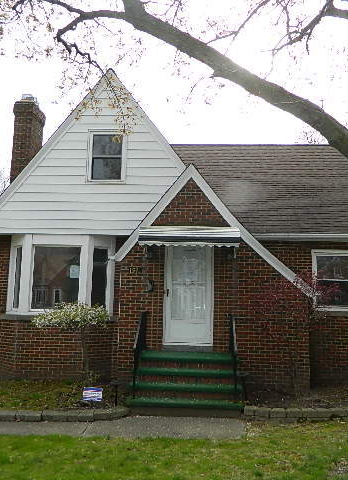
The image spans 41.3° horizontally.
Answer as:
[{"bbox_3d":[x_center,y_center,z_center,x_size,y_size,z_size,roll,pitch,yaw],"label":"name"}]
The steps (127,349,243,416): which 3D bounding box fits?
[{"bbox_3d":[0.235,2.406,8.013,1.790,0.755,2.010,1,-8,4],"label":"steps"}]

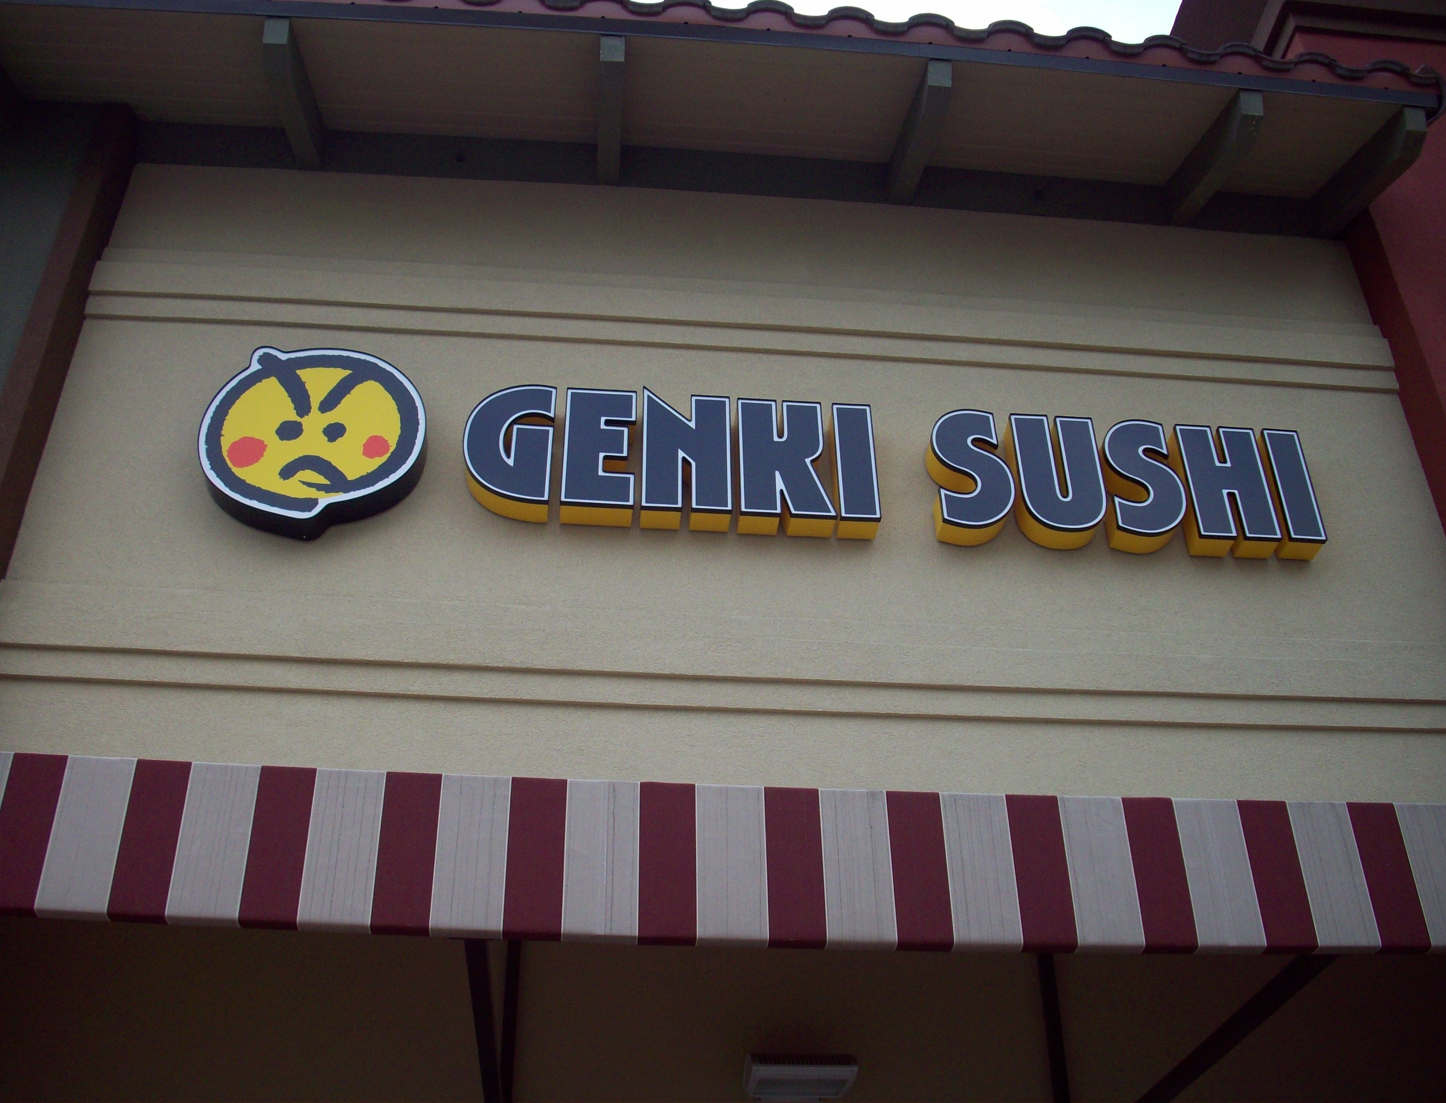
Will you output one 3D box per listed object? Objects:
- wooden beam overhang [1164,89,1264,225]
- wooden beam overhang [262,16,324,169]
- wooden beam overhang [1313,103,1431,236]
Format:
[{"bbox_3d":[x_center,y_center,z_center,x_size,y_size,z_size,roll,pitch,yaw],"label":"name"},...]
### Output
[{"bbox_3d":[1.946,-1.543,6.264,0.089,0.220,0.892,2,-12,-4],"label":"wooden beam overhang"},{"bbox_3d":[-1.616,-1.709,5.958,0.088,0.220,0.898,4,-12,-5],"label":"wooden beam overhang"},{"bbox_3d":[2.579,-1.502,6.339,0.087,0.219,0.883,2,-12,-4],"label":"wooden beam overhang"}]

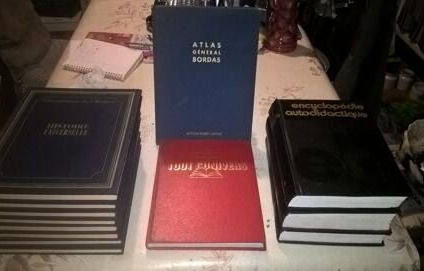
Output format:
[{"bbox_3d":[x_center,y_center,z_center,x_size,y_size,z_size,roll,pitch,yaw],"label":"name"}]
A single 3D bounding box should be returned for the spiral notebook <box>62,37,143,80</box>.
[{"bbox_3d":[-0.338,-0.240,1.204,0.209,0.020,0.150,14,44,12],"label":"spiral notebook"}]

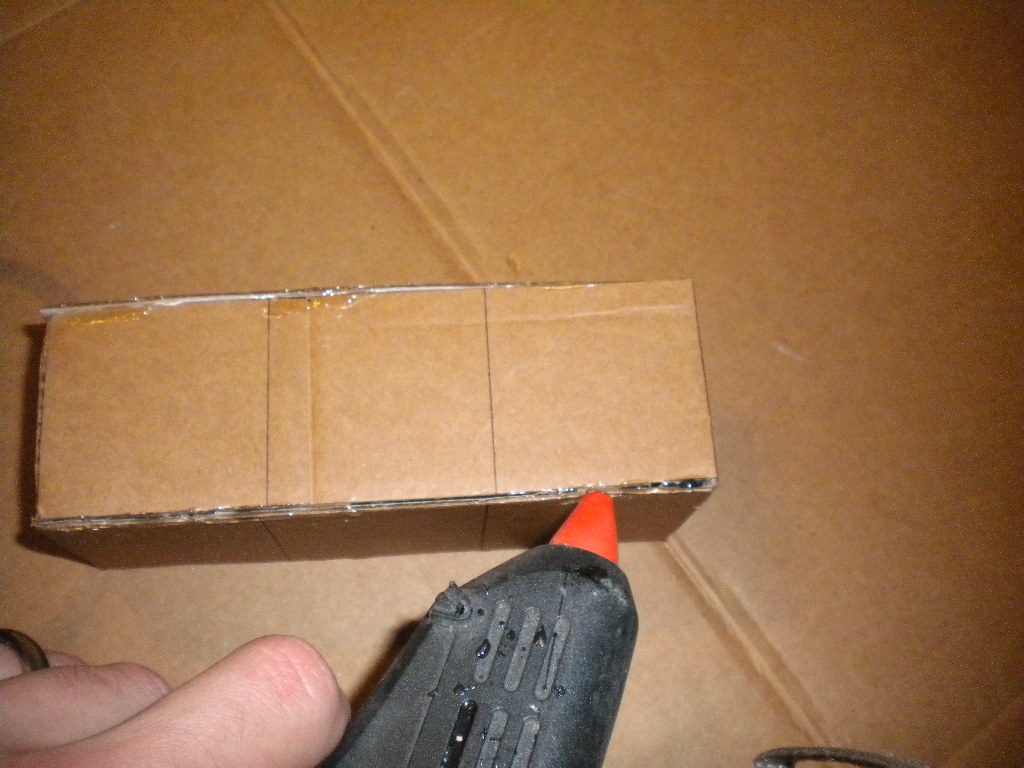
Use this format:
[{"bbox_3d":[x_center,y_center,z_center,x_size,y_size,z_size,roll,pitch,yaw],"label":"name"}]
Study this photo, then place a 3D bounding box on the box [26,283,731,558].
[{"bbox_3d":[-0.034,0.013,0.276,0.159,0.056,0.054,-3,69,-5],"label":"box"}]

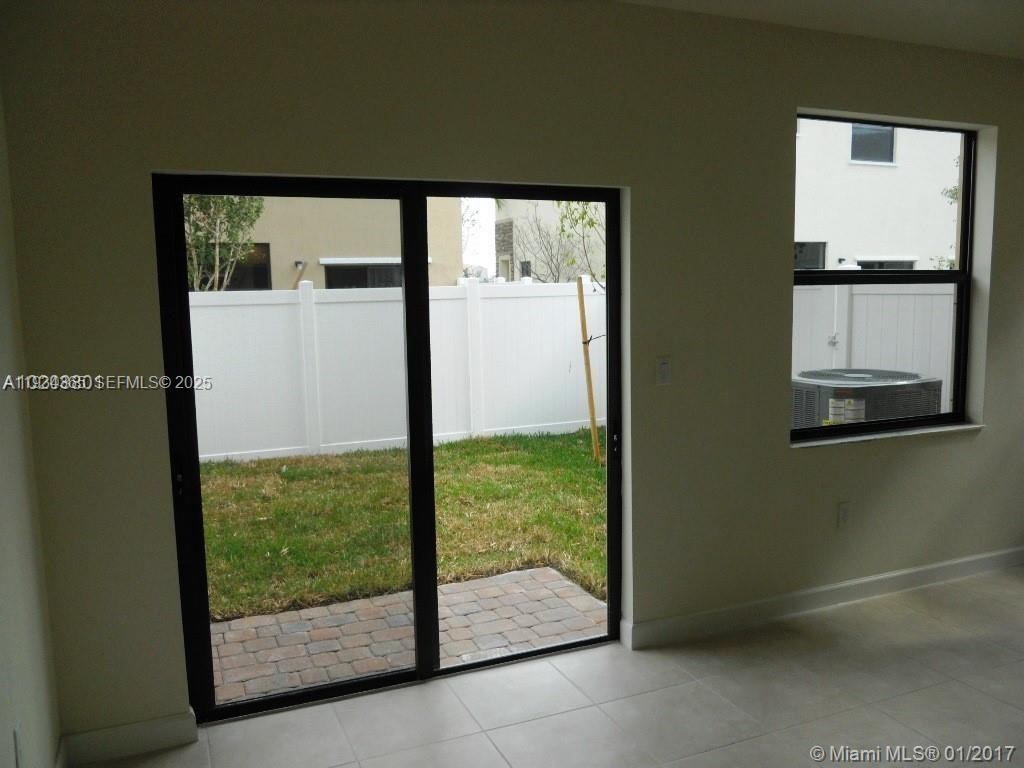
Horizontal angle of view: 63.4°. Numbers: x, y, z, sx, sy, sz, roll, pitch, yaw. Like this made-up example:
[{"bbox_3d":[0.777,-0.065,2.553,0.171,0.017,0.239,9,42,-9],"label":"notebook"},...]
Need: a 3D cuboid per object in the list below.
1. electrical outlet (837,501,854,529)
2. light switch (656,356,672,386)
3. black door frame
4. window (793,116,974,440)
[{"bbox_3d":[1.640,0.648,4.077,0.076,0.122,0.010,-4,7,-23],"label":"electrical outlet"},{"bbox_3d":[0.663,-0.053,3.585,0.078,0.124,0.012,-4,7,-23],"label":"light switch"},{"bbox_3d":[-0.383,0.214,3.349,1.835,2.015,0.100,-4,7,-23],"label":"black door frame"},{"bbox_3d":[1.838,-0.526,4.213,1.290,1.540,0.080,-4,7,-23],"label":"window"}]

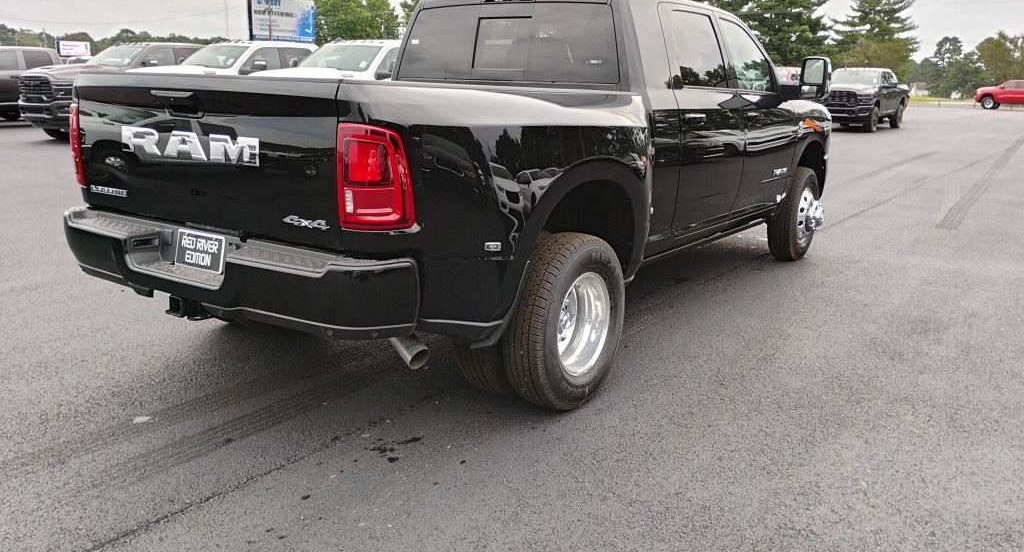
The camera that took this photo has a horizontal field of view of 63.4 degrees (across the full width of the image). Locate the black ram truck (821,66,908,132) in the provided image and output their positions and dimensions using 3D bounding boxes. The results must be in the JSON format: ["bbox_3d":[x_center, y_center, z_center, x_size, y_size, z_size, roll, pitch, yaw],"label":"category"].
[{"bbox_3d":[11.996,-6.067,28.377,2.060,2.020,6.020,10,16,34],"label":"black ram truck"}]

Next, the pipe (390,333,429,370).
[{"bbox_3d":[-0.409,0.260,3.272,0.105,0.105,0.240,-7,37,-33],"label":"pipe"}]

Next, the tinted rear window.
[{"bbox_3d":[-0.053,-1.380,4.948,1.600,0.440,0.070,10,5,34],"label":"tinted rear window"}]

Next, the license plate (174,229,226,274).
[{"bbox_3d":[-1.298,-0.103,3.443,0.305,0.154,0.012,10,3,34],"label":"license plate"}]

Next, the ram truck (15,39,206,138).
[{"bbox_3d":[-7.879,-4.220,18.937,2.100,2.060,6.100,10,16,34],"label":"ram truck"}]

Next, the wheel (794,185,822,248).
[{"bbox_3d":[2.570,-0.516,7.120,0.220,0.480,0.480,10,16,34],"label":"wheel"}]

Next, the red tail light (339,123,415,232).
[{"bbox_3d":[-0.473,-0.349,2.910,0.200,0.375,0.190,10,16,34],"label":"red tail light"}]

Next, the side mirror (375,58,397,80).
[{"bbox_3d":[-1.906,-3.258,13.100,0.380,0.290,0.200,10,16,34],"label":"side mirror"}]

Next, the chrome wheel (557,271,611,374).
[{"bbox_3d":[0.260,0.204,3.752,0.180,0.466,0.466,10,16,34],"label":"chrome wheel"}]

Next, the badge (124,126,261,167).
[{"bbox_3d":[-1.306,-0.523,3.319,0.900,0.108,0.025,10,16,34],"label":"badge"}]

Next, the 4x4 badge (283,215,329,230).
[{"bbox_3d":[-0.742,-0.194,2.996,0.240,0.048,0.015,10,16,34],"label":"4x4 badge"}]

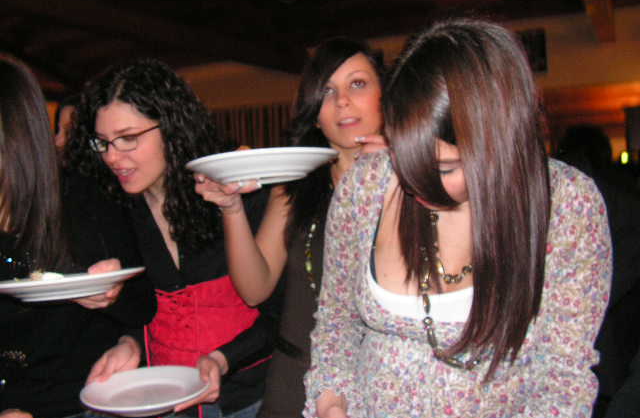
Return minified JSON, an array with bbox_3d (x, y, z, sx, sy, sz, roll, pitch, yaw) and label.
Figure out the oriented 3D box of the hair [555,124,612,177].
[{"bbox_3d":[1.033,-0.225,2.600,0.200,0.230,0.220,0,2,6],"label":"hair"}]

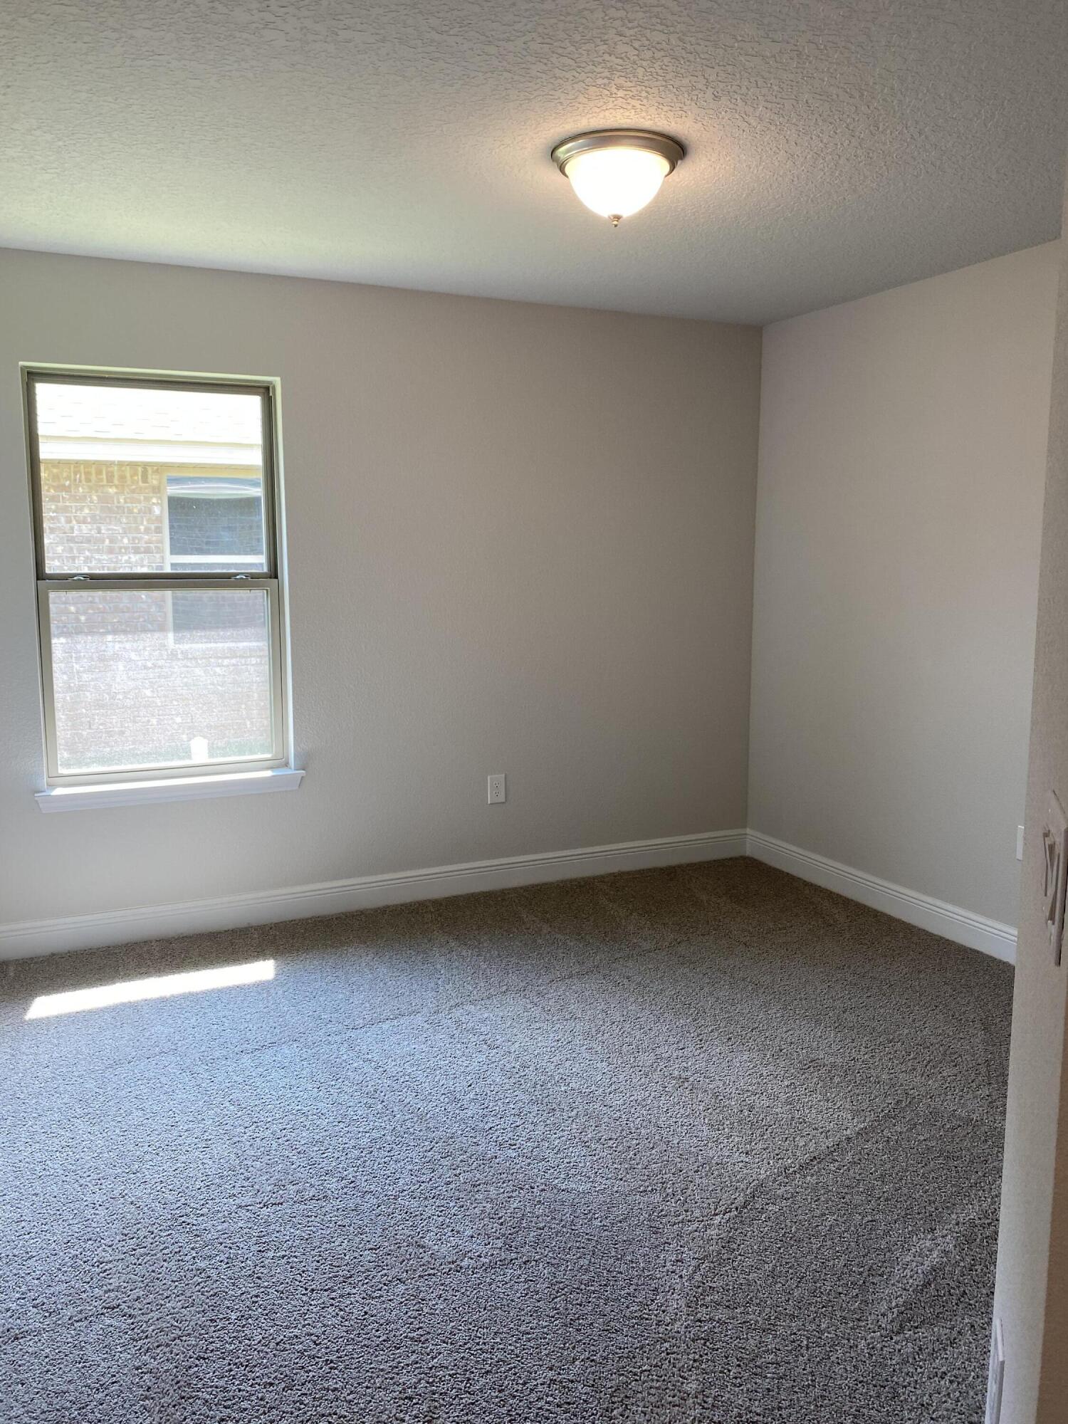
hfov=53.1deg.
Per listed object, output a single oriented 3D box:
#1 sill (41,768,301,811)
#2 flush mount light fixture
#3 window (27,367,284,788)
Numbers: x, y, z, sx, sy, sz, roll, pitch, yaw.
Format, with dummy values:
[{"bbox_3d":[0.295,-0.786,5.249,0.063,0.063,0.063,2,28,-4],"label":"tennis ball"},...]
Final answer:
[{"bbox_3d":[-1.344,0.289,4.013,0.956,0.071,0.125,-4,9,-25],"label":"sill"},{"bbox_3d":[0.210,-1.319,2.703,0.334,0.177,0.334,0,9,0],"label":"flush mount light fixture"},{"bbox_3d":[-1.380,-0.489,3.978,0.872,1.475,0.080,-4,9,-25],"label":"window"}]

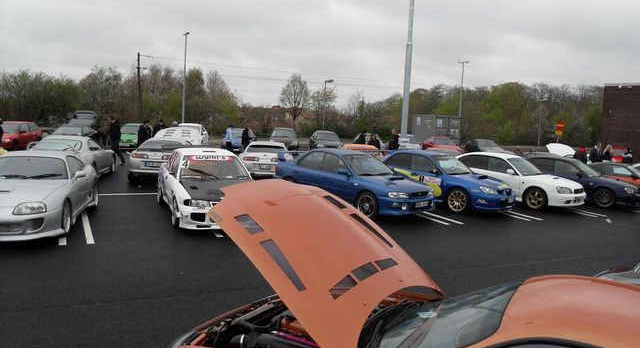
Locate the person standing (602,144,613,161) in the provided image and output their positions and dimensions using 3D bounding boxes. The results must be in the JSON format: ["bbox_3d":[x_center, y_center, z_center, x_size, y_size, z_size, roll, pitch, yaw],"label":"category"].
[{"bbox_3d":[11.839,-0.378,21.492,0.460,1.670,0.350,2,6,-10],"label":"person standing"}]

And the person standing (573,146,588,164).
[{"bbox_3d":[10.170,-0.263,20.390,0.450,1.620,0.500,2,6,-10],"label":"person standing"}]

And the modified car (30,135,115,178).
[{"bbox_3d":[-7.325,-0.505,15.458,1.810,1.280,4.500,2,6,-12],"label":"modified car"}]

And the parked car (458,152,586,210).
[{"bbox_3d":[5.417,0.108,15.652,4.580,1.410,1.700,9,8,43],"label":"parked car"}]

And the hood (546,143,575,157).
[{"bbox_3d":[11.682,-1.028,24.875,1.400,0.750,0.850,2,6,-10],"label":"hood"}]

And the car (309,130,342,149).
[{"bbox_3d":[0.359,-2.010,33.842,1.700,1.420,4.300,2,6,-9],"label":"car"}]

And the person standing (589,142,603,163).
[{"bbox_3d":[12.355,-0.430,22.911,0.500,1.780,0.350,0,7,-30],"label":"person standing"}]

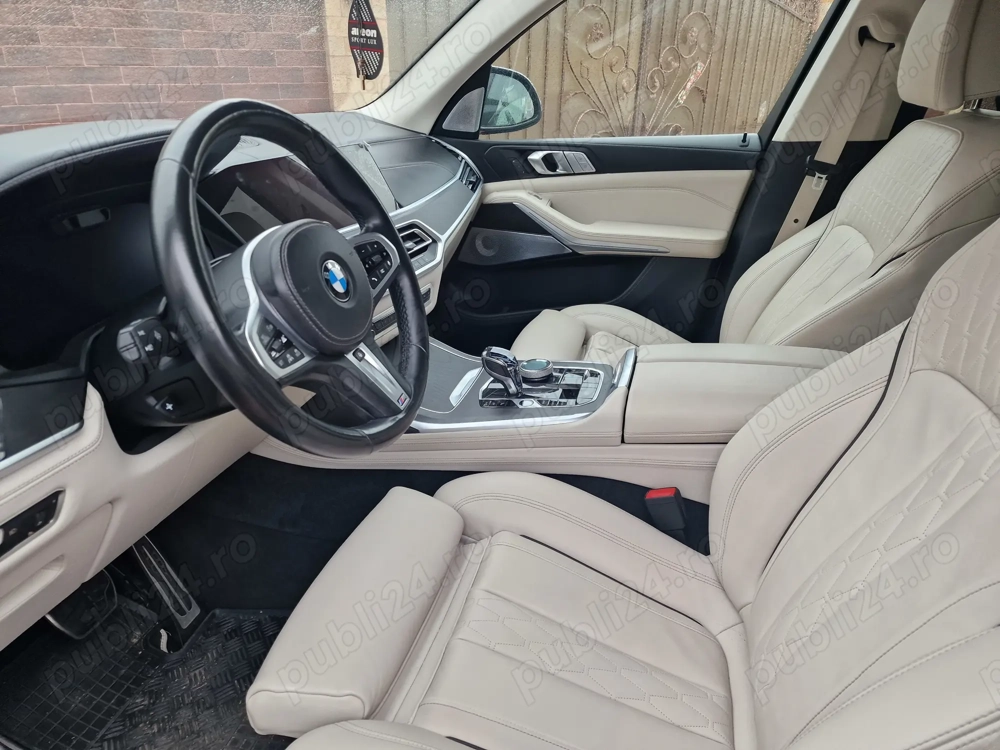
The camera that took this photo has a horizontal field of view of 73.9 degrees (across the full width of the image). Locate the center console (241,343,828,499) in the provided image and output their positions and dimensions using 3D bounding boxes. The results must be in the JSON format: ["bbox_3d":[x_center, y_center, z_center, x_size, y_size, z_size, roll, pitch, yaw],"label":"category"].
[{"bbox_3d":[0.073,0.040,1.126,0.900,0.195,0.280,4,26,6],"label":"center console"}]

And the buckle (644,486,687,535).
[{"bbox_3d":[0.242,0.194,0.952,0.041,0.064,0.026,-14,20,30],"label":"buckle"}]

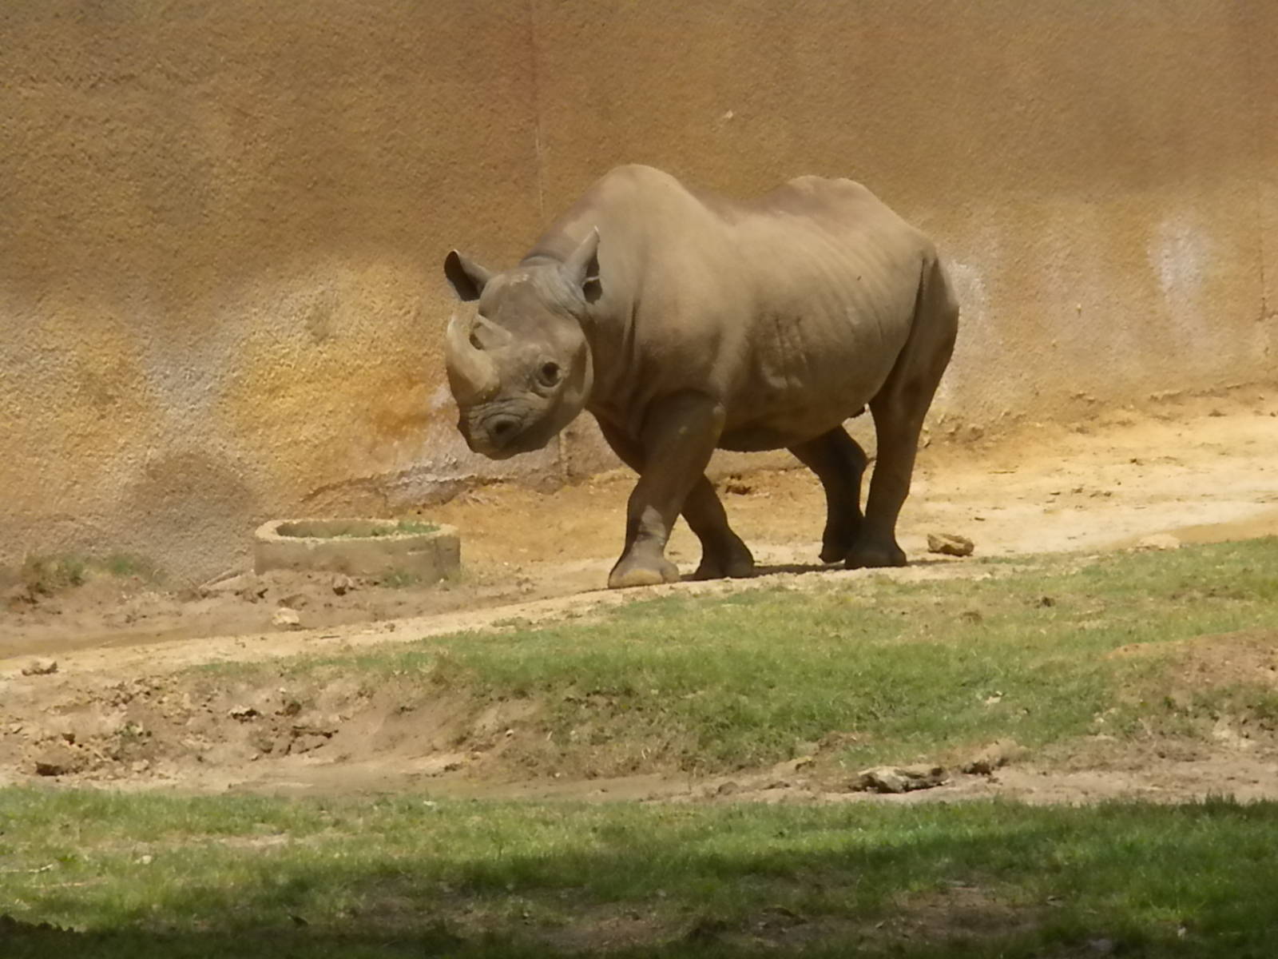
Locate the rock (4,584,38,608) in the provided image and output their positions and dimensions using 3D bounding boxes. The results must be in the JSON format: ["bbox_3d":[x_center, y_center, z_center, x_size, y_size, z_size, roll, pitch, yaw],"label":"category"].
[{"bbox_3d":[-2.146,0.405,33.300,0.118,0.081,0.088,-2,6,0],"label":"rock"}]

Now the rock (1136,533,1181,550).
[{"bbox_3d":[1.803,0.216,33.300,0.152,0.055,0.114,-2,6,0],"label":"rock"}]

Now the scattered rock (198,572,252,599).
[{"bbox_3d":[-1.444,0.369,33.500,0.188,0.086,0.141,-2,6,0],"label":"scattered rock"}]

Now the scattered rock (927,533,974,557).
[{"bbox_3d":[1.082,0.227,33.300,0.166,0.076,0.125,-2,6,0],"label":"scattered rock"}]

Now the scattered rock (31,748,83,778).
[{"bbox_3d":[-1.795,0.871,29.600,0.151,0.082,0.113,-2,6,0],"label":"scattered rock"}]

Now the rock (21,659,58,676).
[{"bbox_3d":[-1.957,0.612,31.300,0.120,0.050,0.090,-2,6,0],"label":"rock"}]

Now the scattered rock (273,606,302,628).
[{"bbox_3d":[-1.184,0.462,32.300,0.101,0.069,0.076,-2,6,0],"label":"scattered rock"}]

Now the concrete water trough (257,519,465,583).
[{"bbox_3d":[-0.989,0.252,33.600,0.720,0.160,0.720,-2,6,0],"label":"concrete water trough"}]

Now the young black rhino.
[{"bbox_3d":[0.210,-0.350,32.750,0.740,1.440,2.500,3,8,41],"label":"young black rhino"}]

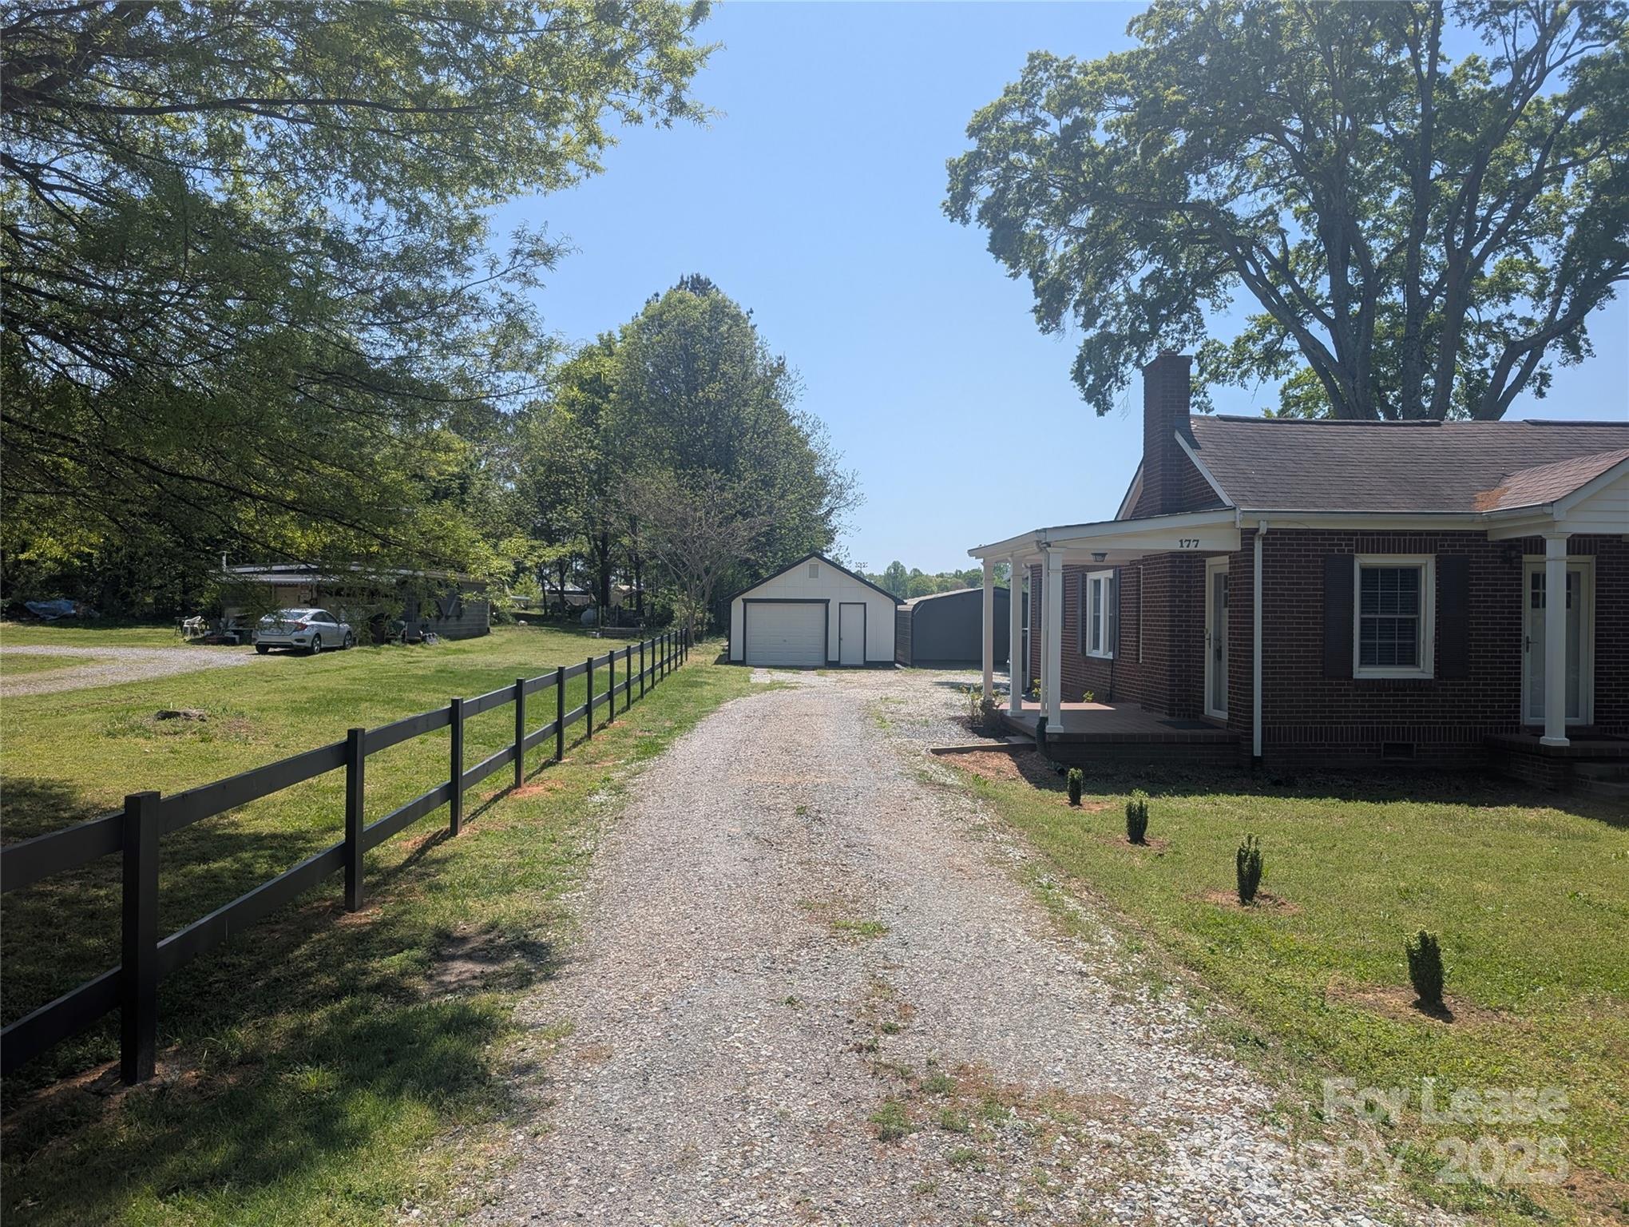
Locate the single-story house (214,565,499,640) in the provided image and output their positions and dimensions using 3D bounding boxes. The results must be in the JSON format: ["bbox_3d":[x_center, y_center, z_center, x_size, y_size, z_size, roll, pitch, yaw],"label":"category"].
[{"bbox_3d":[-18.500,-0.340,47.300,6.900,2.950,12.400,0,0,-3],"label":"single-story house"}]

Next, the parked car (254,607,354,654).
[{"bbox_3d":[-16.760,0.550,37.430,1.800,1.420,4.630,0,0,-3],"label":"parked car"}]

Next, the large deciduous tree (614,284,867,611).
[{"bbox_3d":[-4.100,-7.900,57.000,12.300,18.000,11.800,0,0,0],"label":"large deciduous tree"}]

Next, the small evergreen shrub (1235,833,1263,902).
[{"bbox_3d":[2.716,1.595,7.070,0.165,0.430,0.165,0,0,0],"label":"small evergreen shrub"}]

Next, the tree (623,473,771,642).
[{"bbox_3d":[-4.787,-2.227,45.500,5.800,7.000,5.600,0,0,0],"label":"tree"}]

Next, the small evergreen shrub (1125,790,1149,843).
[{"bbox_3d":[2.544,1.601,8.920,0.175,0.410,0.175,0,0,0],"label":"small evergreen shrub"}]

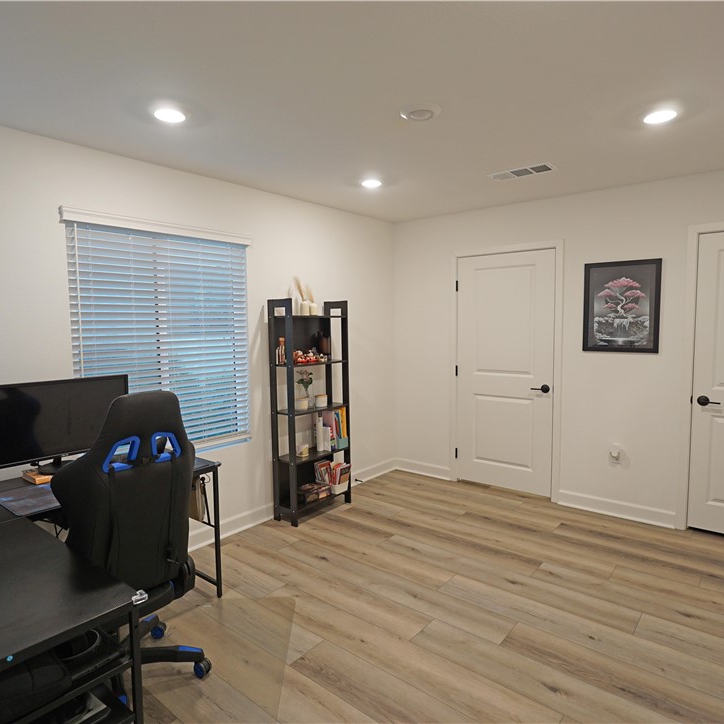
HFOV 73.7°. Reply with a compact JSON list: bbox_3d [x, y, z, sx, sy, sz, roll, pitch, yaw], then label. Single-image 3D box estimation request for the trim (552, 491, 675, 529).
[{"bbox_3d":[1.904,1.111,3.665,0.815,0.105,0.018,3,6,38],"label":"trim"}]

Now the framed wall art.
[{"bbox_3d":[1.897,-0.400,3.535,0.500,0.661,0.030,3,6,38],"label":"framed wall art"}]

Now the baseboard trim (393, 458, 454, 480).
[{"bbox_3d":[0.585,1.044,4.679,0.612,0.105,0.018,3,6,38],"label":"baseboard trim"}]

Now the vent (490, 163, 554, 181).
[{"bbox_3d":[1.034,-1.228,3.129,0.385,0.020,0.165,3,6,40],"label":"vent"}]

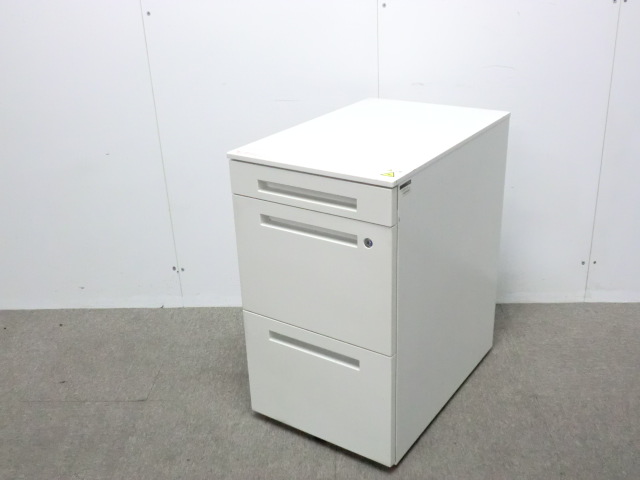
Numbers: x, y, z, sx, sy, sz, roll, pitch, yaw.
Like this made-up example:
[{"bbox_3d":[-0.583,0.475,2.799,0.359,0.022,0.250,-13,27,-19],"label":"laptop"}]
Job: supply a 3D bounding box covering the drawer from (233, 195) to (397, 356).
[{"bbox_3d":[0.120,-0.017,1.659,0.394,0.286,0.500,13,28,32],"label":"drawer"}]

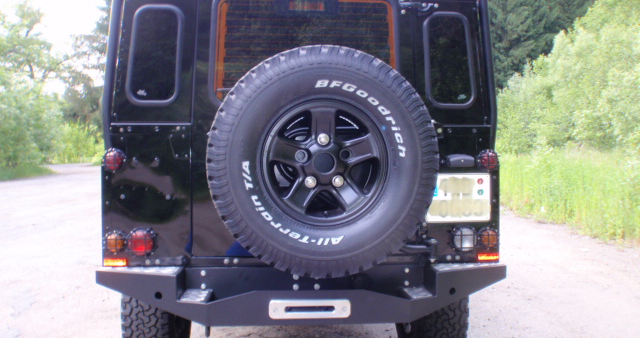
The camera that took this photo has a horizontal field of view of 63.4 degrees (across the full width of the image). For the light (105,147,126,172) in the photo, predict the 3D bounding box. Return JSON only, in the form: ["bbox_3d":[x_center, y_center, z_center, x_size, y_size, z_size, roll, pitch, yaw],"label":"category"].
[{"bbox_3d":[-0.809,-0.036,2.045,0.087,0.097,0.060,0,2,-4],"label":"light"}]

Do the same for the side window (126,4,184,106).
[{"bbox_3d":[-0.660,-0.456,2.070,0.203,0.425,0.030,0,-8,-5],"label":"side window"}]

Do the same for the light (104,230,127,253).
[{"bbox_3d":[-0.814,0.290,2.058,0.087,0.100,0.060,0,2,-4],"label":"light"}]

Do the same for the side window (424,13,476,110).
[{"bbox_3d":[0.551,-0.464,2.190,0.226,0.427,0.030,0,-8,-4],"label":"side window"}]

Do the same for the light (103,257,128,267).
[{"bbox_3d":[-0.789,0.363,2.005,0.092,0.031,0.018,0,0,-5],"label":"light"}]

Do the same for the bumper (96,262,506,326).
[{"bbox_3d":[-0.046,0.477,1.970,1.610,0.180,0.220,0,0,-5],"label":"bumper"}]

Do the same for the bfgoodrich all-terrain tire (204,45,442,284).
[{"bbox_3d":[0.012,-0.023,1.860,0.806,0.806,0.255,0,2,-4],"label":"bfgoodrich all-terrain tire"}]

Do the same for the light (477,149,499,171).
[{"bbox_3d":[0.679,-0.035,2.100,0.086,0.088,0.055,0,0,-5],"label":"light"}]

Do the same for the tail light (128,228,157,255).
[{"bbox_3d":[-0.708,0.289,2.065,0.109,0.112,0.060,0,2,-4],"label":"tail light"}]

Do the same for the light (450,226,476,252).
[{"bbox_3d":[0.581,0.281,2.093,0.101,0.103,0.055,0,0,-5],"label":"light"}]

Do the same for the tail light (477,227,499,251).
[{"bbox_3d":[0.681,0.285,2.100,0.086,0.091,0.055,0,0,-5],"label":"tail light"}]

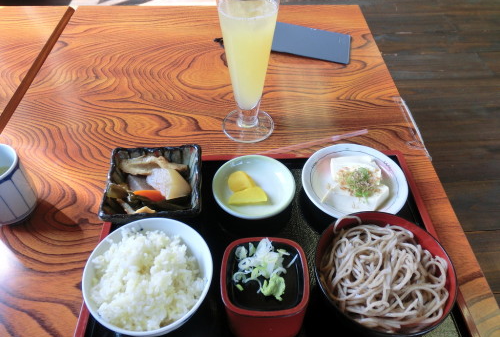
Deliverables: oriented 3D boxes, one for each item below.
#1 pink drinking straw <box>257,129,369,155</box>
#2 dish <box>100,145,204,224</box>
[{"bbox_3d":[0.082,-0.034,0.575,0.192,0.006,0.006,-13,48,-12],"label":"pink drinking straw"},{"bbox_3d":[-0.117,0.028,0.511,0.116,0.046,0.116,-3,47,-3],"label":"dish"}]

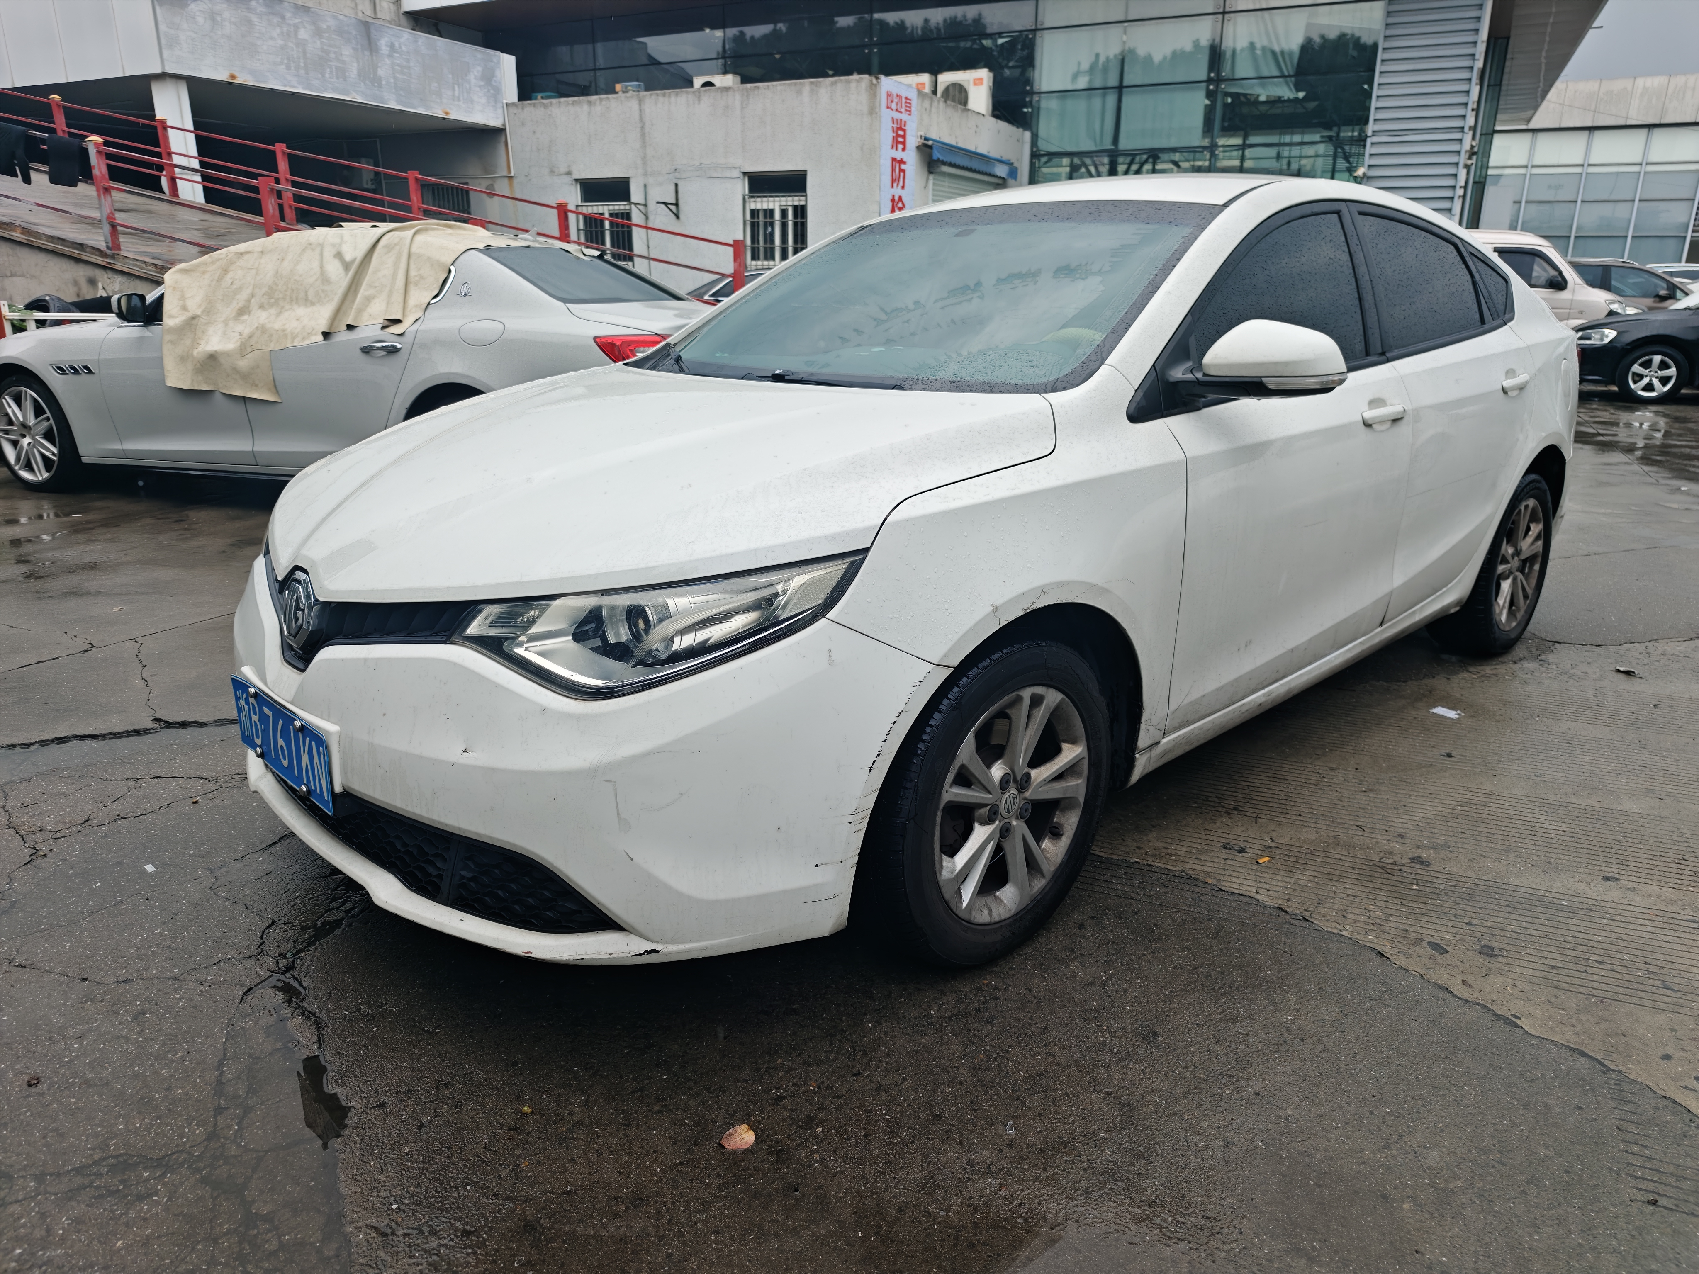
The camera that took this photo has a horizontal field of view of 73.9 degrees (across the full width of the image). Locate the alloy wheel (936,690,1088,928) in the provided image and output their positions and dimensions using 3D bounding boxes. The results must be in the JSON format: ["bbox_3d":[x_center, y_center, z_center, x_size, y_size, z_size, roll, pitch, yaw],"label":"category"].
[{"bbox_3d":[0.251,0.293,2.092,0.438,0.438,0.180,-16,21,-41],"label":"alloy wheel"}]

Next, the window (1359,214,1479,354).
[{"bbox_3d":[1.600,-0.993,3.152,0.780,0.380,0.050,-16,-2,-41],"label":"window"}]

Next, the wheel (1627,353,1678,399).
[{"bbox_3d":[8.943,-2.904,12.613,0.450,0.450,0.180,5,17,19],"label":"wheel"}]

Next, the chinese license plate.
[{"bbox_3d":[-0.998,0.181,1.977,0.015,0.140,0.440,-15,22,-43],"label":"chinese license plate"}]

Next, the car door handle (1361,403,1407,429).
[{"bbox_3d":[1.287,-0.536,2.726,0.205,0.045,0.050,-16,21,-41],"label":"car door handle"}]

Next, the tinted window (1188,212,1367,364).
[{"bbox_3d":[0.980,-0.794,2.591,0.960,0.420,0.050,-16,-2,-41],"label":"tinted window"}]

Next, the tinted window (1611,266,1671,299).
[{"bbox_3d":[11.222,-5.023,16.000,0.880,0.450,0.050,1,-2,5],"label":"tinted window"}]

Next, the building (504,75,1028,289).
[{"bbox_3d":[-1.261,-6.750,19.811,6.400,4.200,5.900,7,18,23],"label":"building"}]

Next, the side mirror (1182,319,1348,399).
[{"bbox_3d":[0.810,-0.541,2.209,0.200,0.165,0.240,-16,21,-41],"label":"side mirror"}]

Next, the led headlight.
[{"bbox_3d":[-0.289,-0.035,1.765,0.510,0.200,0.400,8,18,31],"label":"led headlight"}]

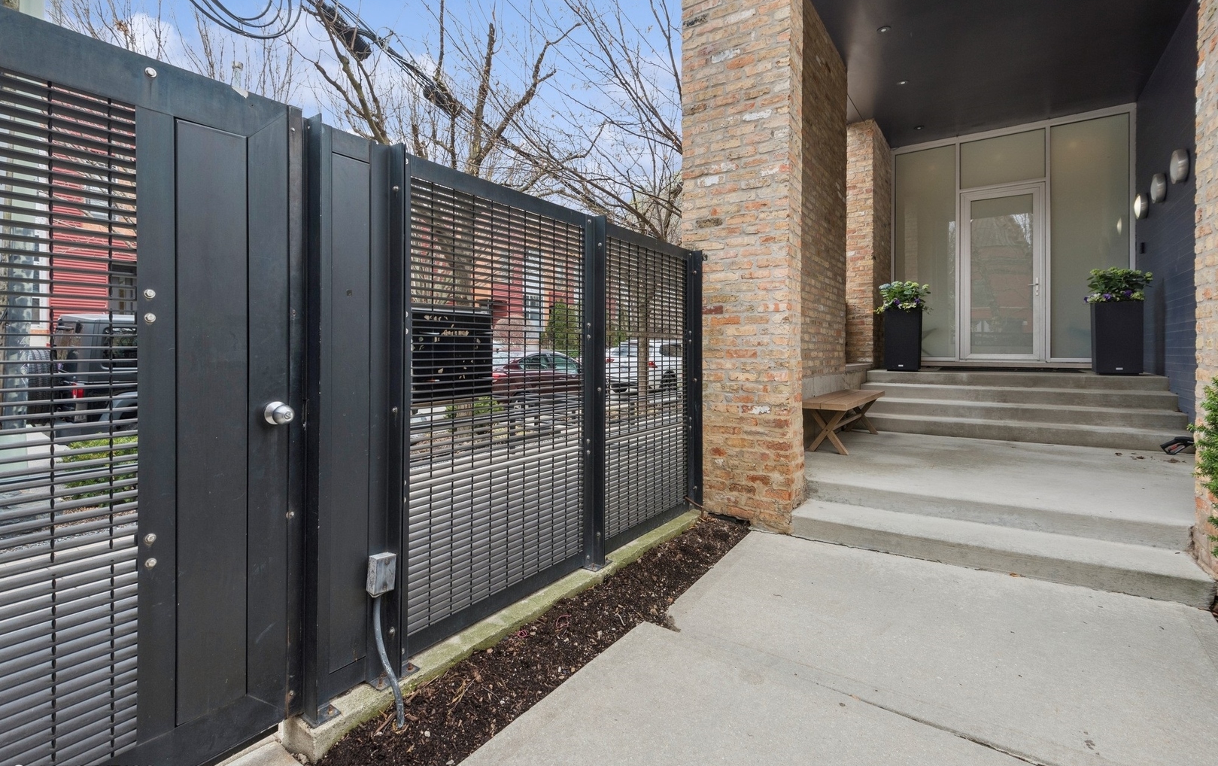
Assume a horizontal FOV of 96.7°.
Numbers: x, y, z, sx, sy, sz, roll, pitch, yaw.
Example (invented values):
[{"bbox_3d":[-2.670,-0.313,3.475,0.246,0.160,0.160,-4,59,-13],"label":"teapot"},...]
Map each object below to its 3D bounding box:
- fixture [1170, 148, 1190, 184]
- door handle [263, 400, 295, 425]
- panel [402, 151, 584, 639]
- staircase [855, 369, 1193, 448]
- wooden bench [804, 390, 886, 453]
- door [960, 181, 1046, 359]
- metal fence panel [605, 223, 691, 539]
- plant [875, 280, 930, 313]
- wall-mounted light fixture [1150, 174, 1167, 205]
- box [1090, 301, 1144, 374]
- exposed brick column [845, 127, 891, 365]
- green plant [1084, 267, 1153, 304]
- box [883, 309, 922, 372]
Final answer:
[{"bbox_3d":[5.049,-1.921,4.794,0.100,0.270,0.240,2,3,35],"label":"fixture"},{"bbox_3d":[-0.910,0.087,1.513,0.066,0.067,0.067,1,2,35],"label":"door handle"},{"bbox_3d":[-0.397,0.053,2.281,0.050,1.730,1.060,1,2,35],"label":"panel"},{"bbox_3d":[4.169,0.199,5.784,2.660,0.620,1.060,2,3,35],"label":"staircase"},{"bbox_3d":[2.267,0.343,5.160,0.390,0.437,1.920,1,2,35],"label":"wooden bench"},{"bbox_3d":[5.167,-1.440,7.124,0.840,2.200,0.070,2,3,35],"label":"door"},{"bbox_3d":[0.268,0.006,3.431,0.050,1.800,1.020,2,3,35],"label":"metal fence panel"},{"bbox_3d":[3.729,-1.085,6.859,0.580,0.400,0.500,1,2,35],"label":"plant"},{"bbox_3d":[5.465,-1.934,5.382,0.100,0.270,0.240,2,3,35],"label":"wall-mounted light fixture"},{"bbox_3d":[5.416,-0.475,5.782,0.380,0.765,0.380,1,2,35],"label":"box"},{"bbox_3d":[3.716,-1.899,7.868,0.460,3.220,1.450,1,2,35],"label":"exposed brick column"},{"bbox_3d":[5.340,-1.025,5.690,0.490,0.340,0.470,2,3,35],"label":"green plant"},{"bbox_3d":[3.732,-0.538,6.858,0.380,0.765,0.380,1,2,35],"label":"box"}]

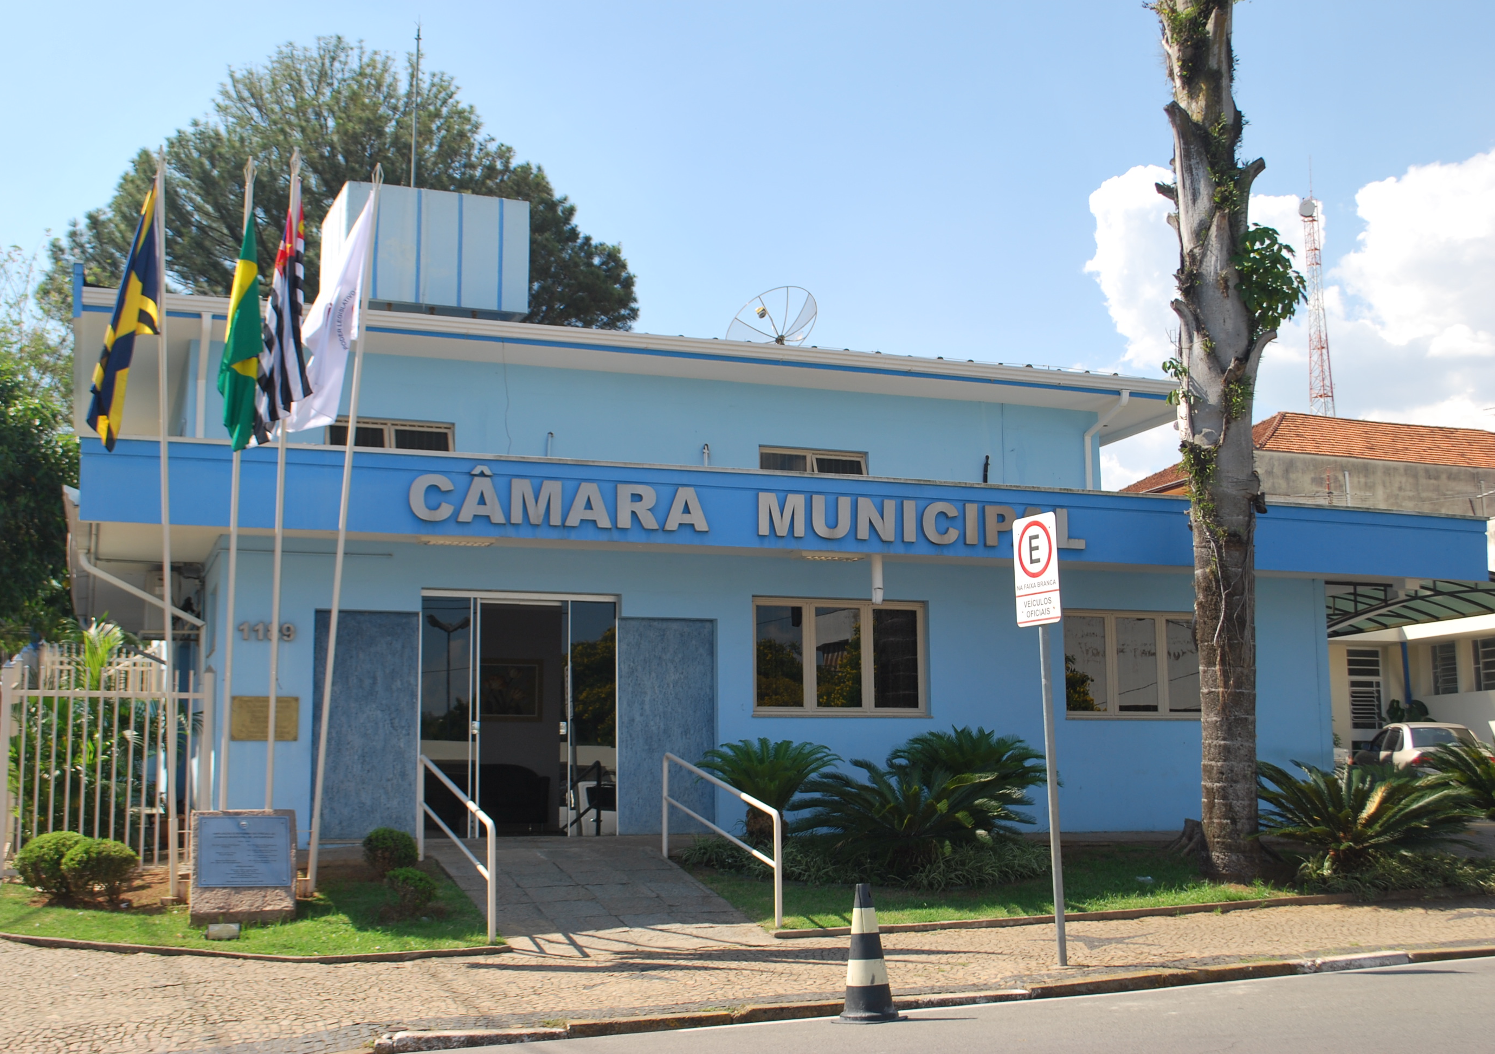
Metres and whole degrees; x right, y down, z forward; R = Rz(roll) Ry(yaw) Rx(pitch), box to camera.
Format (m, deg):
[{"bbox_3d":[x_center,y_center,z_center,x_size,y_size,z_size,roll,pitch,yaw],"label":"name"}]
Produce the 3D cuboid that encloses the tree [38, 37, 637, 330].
[{"bbox_3d":[-9.025,-2.230,36.596,13.286,17.460,12.622,3,-9,-21],"label":"tree"}]

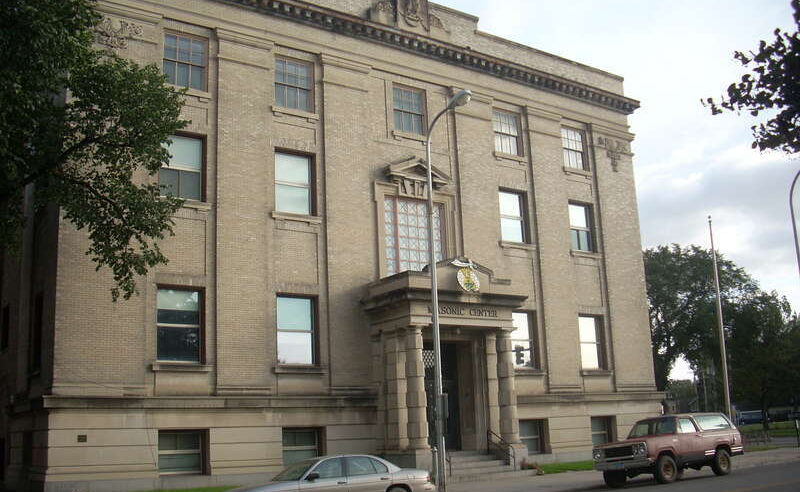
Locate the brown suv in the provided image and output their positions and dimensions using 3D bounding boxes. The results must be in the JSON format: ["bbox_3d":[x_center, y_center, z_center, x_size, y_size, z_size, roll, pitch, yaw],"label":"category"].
[{"bbox_3d":[7.951,5.934,25.143,4.700,1.850,2.000,7,-16,-36],"label":"brown suv"}]

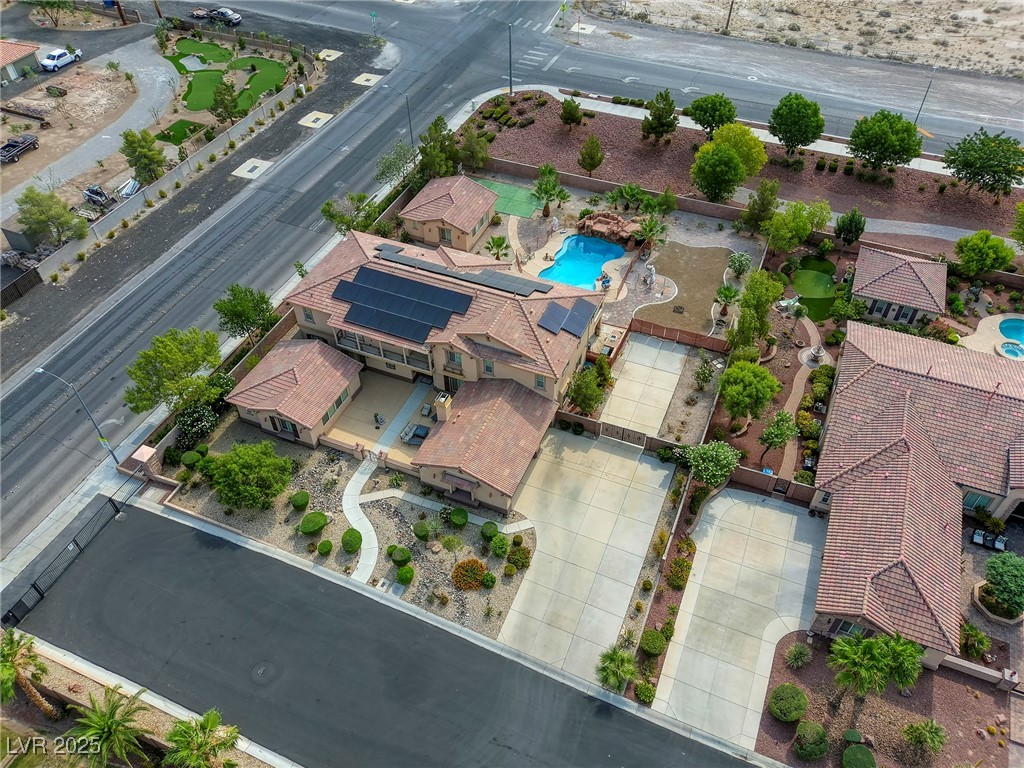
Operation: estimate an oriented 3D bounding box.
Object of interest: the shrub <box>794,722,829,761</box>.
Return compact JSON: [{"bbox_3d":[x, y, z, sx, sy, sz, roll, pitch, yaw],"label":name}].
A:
[{"bbox_3d":[17.763,21.189,45.759,2.000,2.000,2.000,0,46,0],"label":"shrub"}]

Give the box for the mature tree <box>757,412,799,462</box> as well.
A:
[{"bbox_3d":[19.630,3.944,57.282,2.730,4.730,2.730,17,48,16],"label":"mature tree"}]

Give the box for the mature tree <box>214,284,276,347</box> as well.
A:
[{"bbox_3d":[-22.572,-5.490,65.864,4.970,6.230,4.970,17,48,16],"label":"mature tree"}]

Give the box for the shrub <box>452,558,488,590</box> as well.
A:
[{"bbox_3d":[-2.812,12.758,51.501,2.320,1.050,2.320,0,46,0],"label":"shrub"}]

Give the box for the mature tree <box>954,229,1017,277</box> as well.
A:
[{"bbox_3d":[46.236,-12.378,75.764,5.320,5.260,5.320,0,46,0],"label":"mature tree"}]

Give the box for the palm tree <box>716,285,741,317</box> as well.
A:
[{"bbox_3d":[20.112,-7.686,71.901,2.400,3.250,2.400,0,45,0],"label":"palm tree"}]

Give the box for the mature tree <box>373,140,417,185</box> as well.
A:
[{"bbox_3d":[-13.085,-24.903,87.192,4.600,4.740,4.600,0,46,0],"label":"mature tree"}]

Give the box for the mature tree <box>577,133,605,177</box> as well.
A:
[{"bbox_3d":[9.171,-26.333,89.140,2.970,5.670,2.970,0,46,0],"label":"mature tree"}]

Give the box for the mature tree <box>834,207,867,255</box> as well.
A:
[{"bbox_3d":[33.700,-14.937,77.088,2.750,5.900,2.750,0,45,0],"label":"mature tree"}]

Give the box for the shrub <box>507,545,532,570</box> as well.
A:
[{"bbox_3d":[0.459,11.780,52.245,1.710,1.300,1.710,0,46,0],"label":"shrub"}]

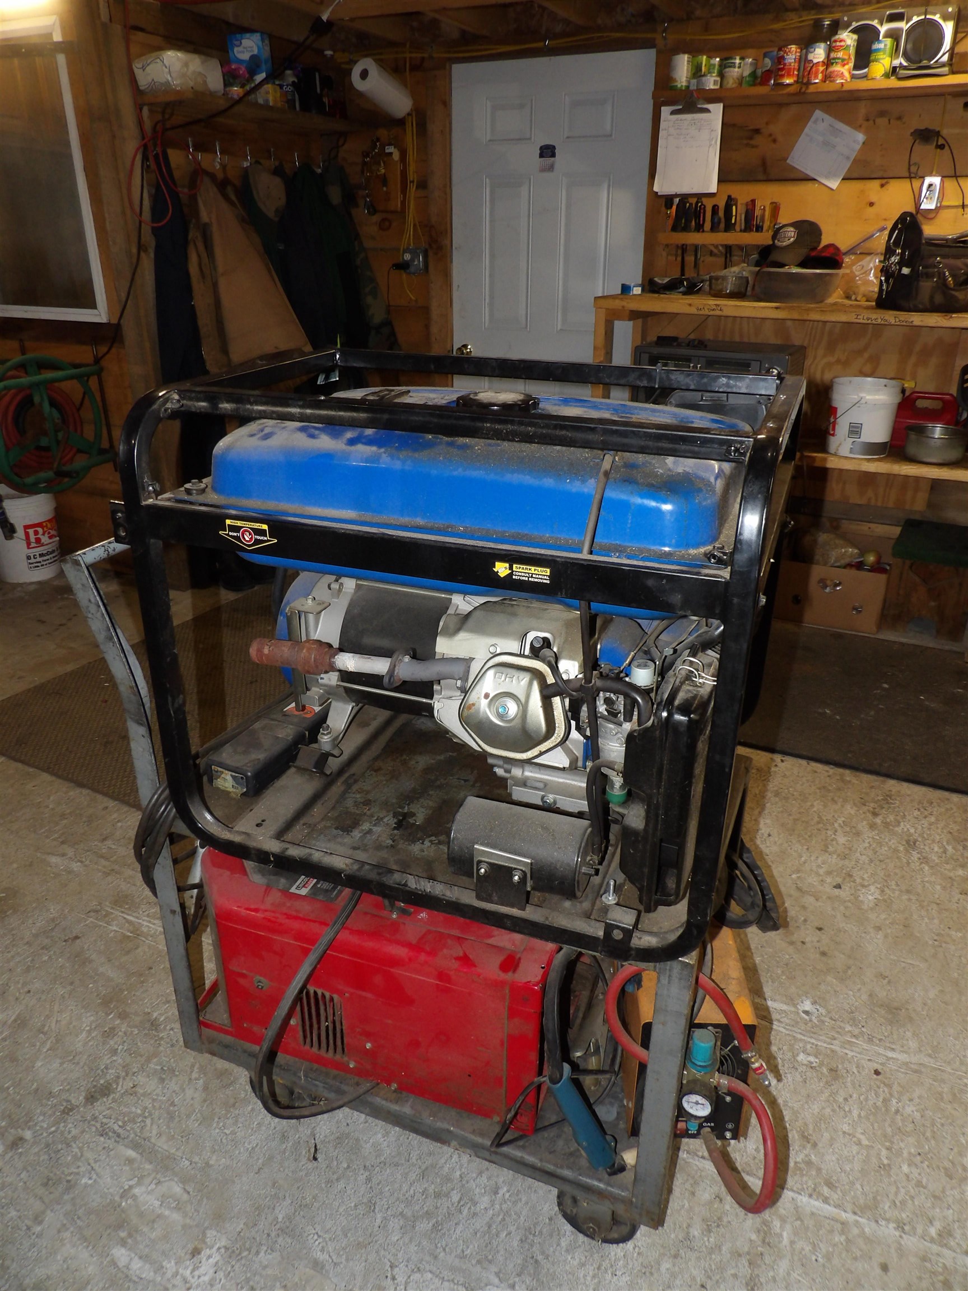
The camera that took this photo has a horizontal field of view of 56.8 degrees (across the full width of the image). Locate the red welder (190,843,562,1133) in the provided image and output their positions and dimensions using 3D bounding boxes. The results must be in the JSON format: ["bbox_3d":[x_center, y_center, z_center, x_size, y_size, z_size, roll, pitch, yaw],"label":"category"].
[{"bbox_3d":[-0.145,0.481,1.442,0.580,0.310,0.265,9,25,18],"label":"red welder"}]

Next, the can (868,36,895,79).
[{"bbox_3d":[1.267,-1.868,2.863,0.072,0.113,0.072,12,28,23],"label":"can"}]

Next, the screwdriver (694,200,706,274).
[{"bbox_3d":[0.836,-1.593,3.496,0.028,0.262,0.028,12,28,23],"label":"screwdriver"}]

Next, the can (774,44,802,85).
[{"bbox_3d":[1.008,-1.923,2.978,0.075,0.112,0.075,12,28,23],"label":"can"}]

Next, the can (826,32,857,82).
[{"bbox_3d":[1.163,-1.900,2.908,0.080,0.138,0.080,12,28,23],"label":"can"}]

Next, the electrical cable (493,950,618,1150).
[{"bbox_3d":[0.104,0.582,1.296,0.134,0.328,0.119,12,28,23],"label":"electrical cable"}]

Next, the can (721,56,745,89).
[{"bbox_3d":[0.848,-1.942,3.051,0.070,0.099,0.070,12,28,23],"label":"can"}]

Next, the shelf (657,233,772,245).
[{"bbox_3d":[0.926,-1.596,3.516,0.479,0.039,0.090,11,26,23],"label":"shelf"}]

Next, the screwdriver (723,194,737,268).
[{"bbox_3d":[0.940,-1.589,3.441,0.028,0.259,0.028,12,28,23],"label":"screwdriver"}]

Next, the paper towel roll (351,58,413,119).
[{"bbox_3d":[-0.406,-2.282,3.694,0.125,0.125,0.280,15,10,28],"label":"paper towel roll"}]

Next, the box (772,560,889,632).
[{"bbox_3d":[1.383,-0.242,3.530,0.376,0.237,0.320,12,28,23],"label":"box"}]

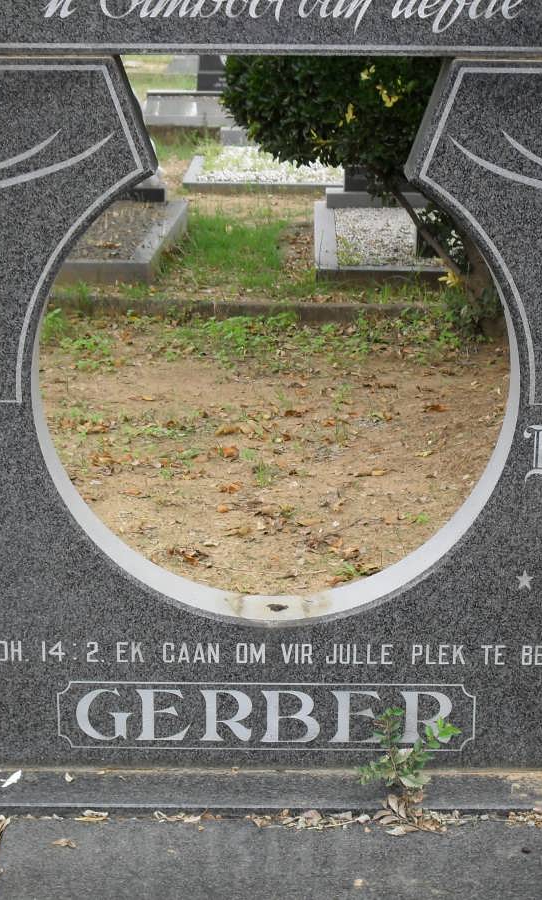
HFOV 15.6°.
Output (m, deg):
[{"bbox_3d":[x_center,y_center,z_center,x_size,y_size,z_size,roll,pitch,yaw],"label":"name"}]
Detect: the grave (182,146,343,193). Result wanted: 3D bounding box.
[{"bbox_3d":[0.069,-1.678,11.744,1.050,0.100,2.100,1,14,1],"label":"grave"}]

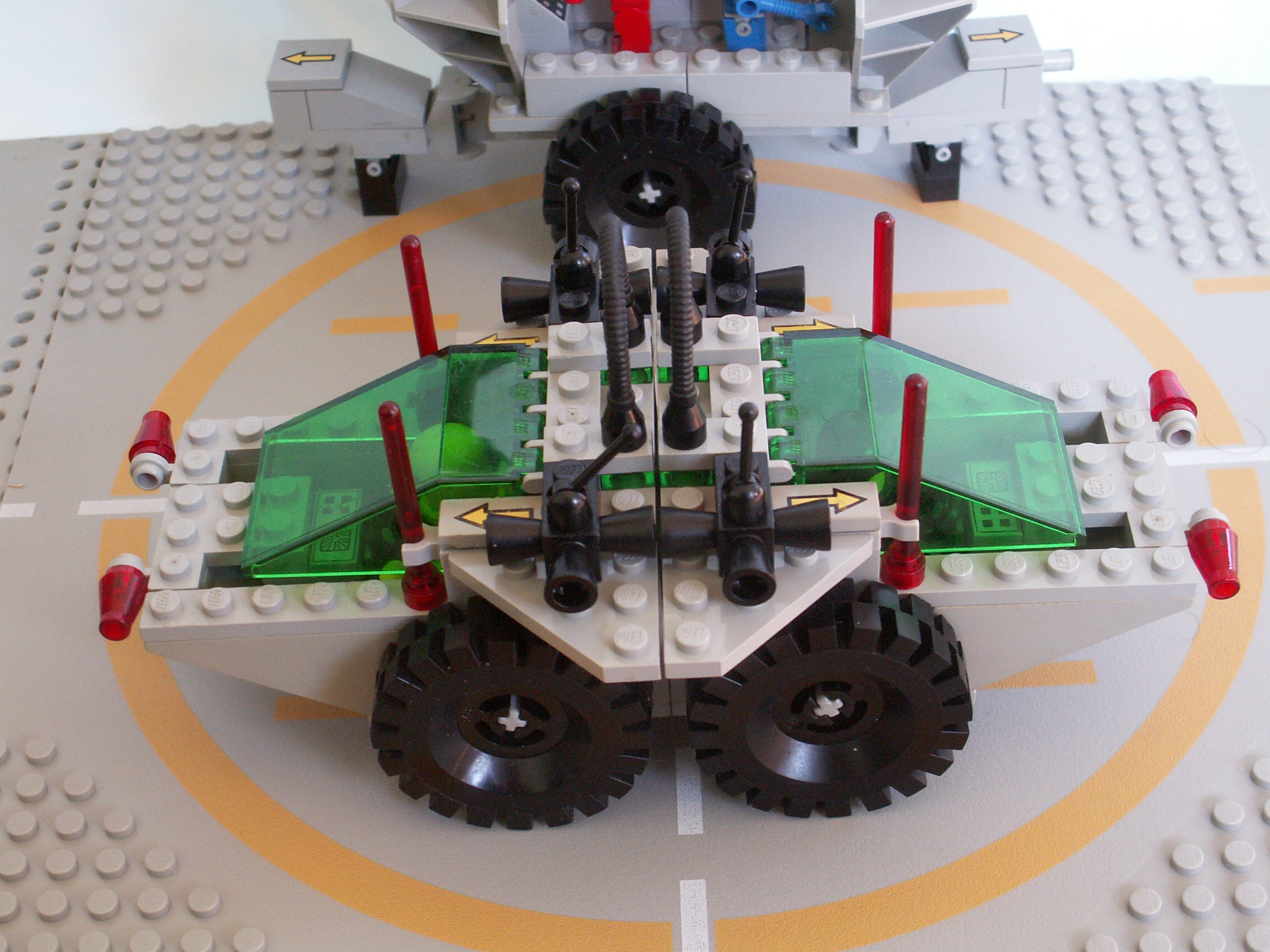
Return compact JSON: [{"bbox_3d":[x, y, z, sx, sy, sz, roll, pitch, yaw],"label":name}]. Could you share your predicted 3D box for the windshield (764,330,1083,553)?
[{"bbox_3d":[0.045,-0.006,0.323,0.048,0.019,0.032,-2,42,2],"label":"windshield"}]

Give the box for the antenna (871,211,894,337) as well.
[{"bbox_3d":[0.040,-0.026,0.332,0.007,0.039,0.007,-3,42,2],"label":"antenna"}]

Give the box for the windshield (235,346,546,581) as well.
[{"bbox_3d":[-0.037,-0.003,0.324,0.048,0.019,0.032,-4,42,3],"label":"windshield"}]

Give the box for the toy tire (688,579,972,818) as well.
[{"bbox_3d":[0.029,0.034,0.314,0.043,0.043,0.013,-2,42,2],"label":"toy tire"}]

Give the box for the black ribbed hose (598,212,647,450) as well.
[{"bbox_3d":[-0.003,-0.024,0.307,0.007,0.030,0.031,-3,43,1],"label":"black ribbed hose"}]

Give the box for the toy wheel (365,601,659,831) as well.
[{"bbox_3d":[-0.018,0.036,0.317,0.043,0.043,0.013,-3,43,1],"label":"toy wheel"}]

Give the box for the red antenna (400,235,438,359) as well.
[{"bbox_3d":[-0.034,-0.023,0.335,0.007,0.038,0.007,-3,43,1],"label":"red antenna"}]

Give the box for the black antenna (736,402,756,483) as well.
[{"bbox_3d":[0.016,-0.004,0.296,0.003,0.015,0.003,-1,42,1],"label":"black antenna"}]

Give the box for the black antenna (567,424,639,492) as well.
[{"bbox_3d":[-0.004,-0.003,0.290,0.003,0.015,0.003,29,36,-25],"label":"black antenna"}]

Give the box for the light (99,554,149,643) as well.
[{"bbox_3d":[-0.081,0.019,0.323,0.008,0.008,0.013,-3,43,1],"label":"light"}]

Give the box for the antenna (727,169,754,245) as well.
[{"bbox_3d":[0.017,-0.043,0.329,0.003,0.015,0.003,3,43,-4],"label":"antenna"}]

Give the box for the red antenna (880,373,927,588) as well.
[{"bbox_3d":[0.040,0.001,0.302,0.007,0.039,0.007,-2,42,1],"label":"red antenna"}]

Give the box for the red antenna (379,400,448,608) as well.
[{"bbox_3d":[-0.033,0.004,0.303,0.007,0.038,0.007,-3,42,2],"label":"red antenna"}]

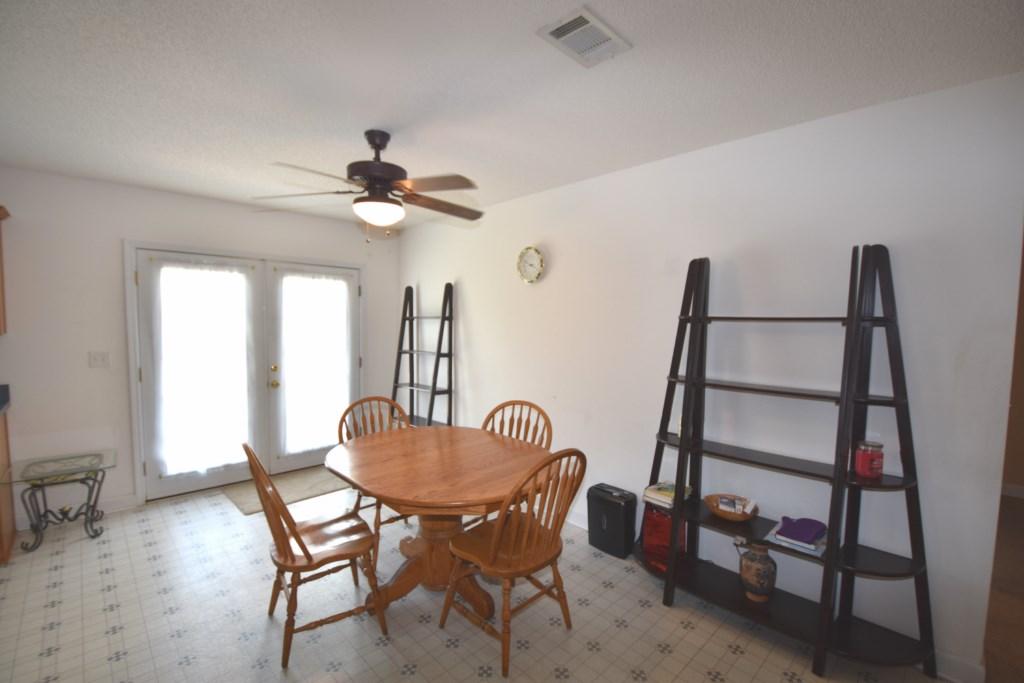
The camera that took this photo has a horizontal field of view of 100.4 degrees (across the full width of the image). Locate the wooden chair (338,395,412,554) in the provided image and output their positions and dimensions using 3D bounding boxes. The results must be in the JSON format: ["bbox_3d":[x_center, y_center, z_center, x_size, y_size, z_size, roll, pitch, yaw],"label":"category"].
[{"bbox_3d":[-0.801,0.877,2.845,0.510,0.960,0.590,-2,4,-43],"label":"wooden chair"}]

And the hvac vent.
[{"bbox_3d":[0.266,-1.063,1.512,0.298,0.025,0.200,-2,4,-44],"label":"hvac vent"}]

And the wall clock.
[{"bbox_3d":[0.135,-0.612,3.414,0.045,0.297,0.297,-2,4,-44],"label":"wall clock"}]

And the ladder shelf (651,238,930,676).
[{"bbox_3d":[1.200,0.487,2.106,0.380,1.870,1.440,-2,4,-44],"label":"ladder shelf"}]

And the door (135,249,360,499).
[{"bbox_3d":[-2.295,0.264,3.983,1.825,2.030,0.060,-2,4,-44],"label":"door"}]

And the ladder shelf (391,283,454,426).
[{"bbox_3d":[-0.973,0.355,4.320,0.375,1.860,0.760,-2,4,-44],"label":"ladder shelf"}]

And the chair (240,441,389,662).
[{"bbox_3d":[-0.951,0.912,2.038,0.585,0.955,0.510,-1,3,-35],"label":"chair"}]

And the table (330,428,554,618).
[{"bbox_3d":[-0.425,1.007,2.422,1.080,0.750,1.360,-2,4,-44],"label":"table"}]

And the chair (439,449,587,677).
[{"bbox_3d":[0.028,0.927,1.986,0.510,0.965,0.600,-1,4,-41],"label":"chair"}]

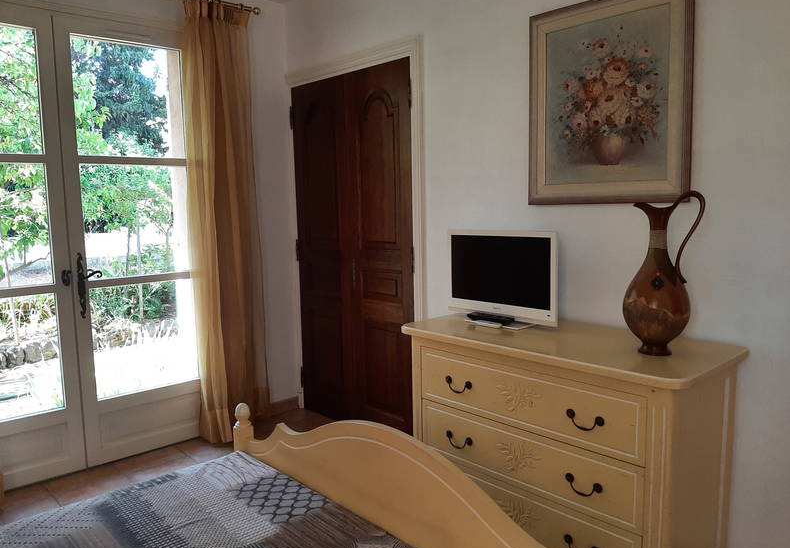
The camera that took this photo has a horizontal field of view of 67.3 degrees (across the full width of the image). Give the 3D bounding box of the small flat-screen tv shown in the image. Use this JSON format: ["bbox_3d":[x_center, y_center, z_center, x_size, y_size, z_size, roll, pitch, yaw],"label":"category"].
[{"bbox_3d":[0.416,0.011,2.363,0.180,0.363,0.532,-7,9,-43],"label":"small flat-screen tv"}]

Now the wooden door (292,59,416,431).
[{"bbox_3d":[-0.247,-0.094,3.416,0.050,2.040,1.040,-7,9,-43],"label":"wooden door"}]

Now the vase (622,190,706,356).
[{"bbox_3d":[0.826,-0.003,1.831,0.222,0.498,0.190,2,7,27],"label":"vase"}]

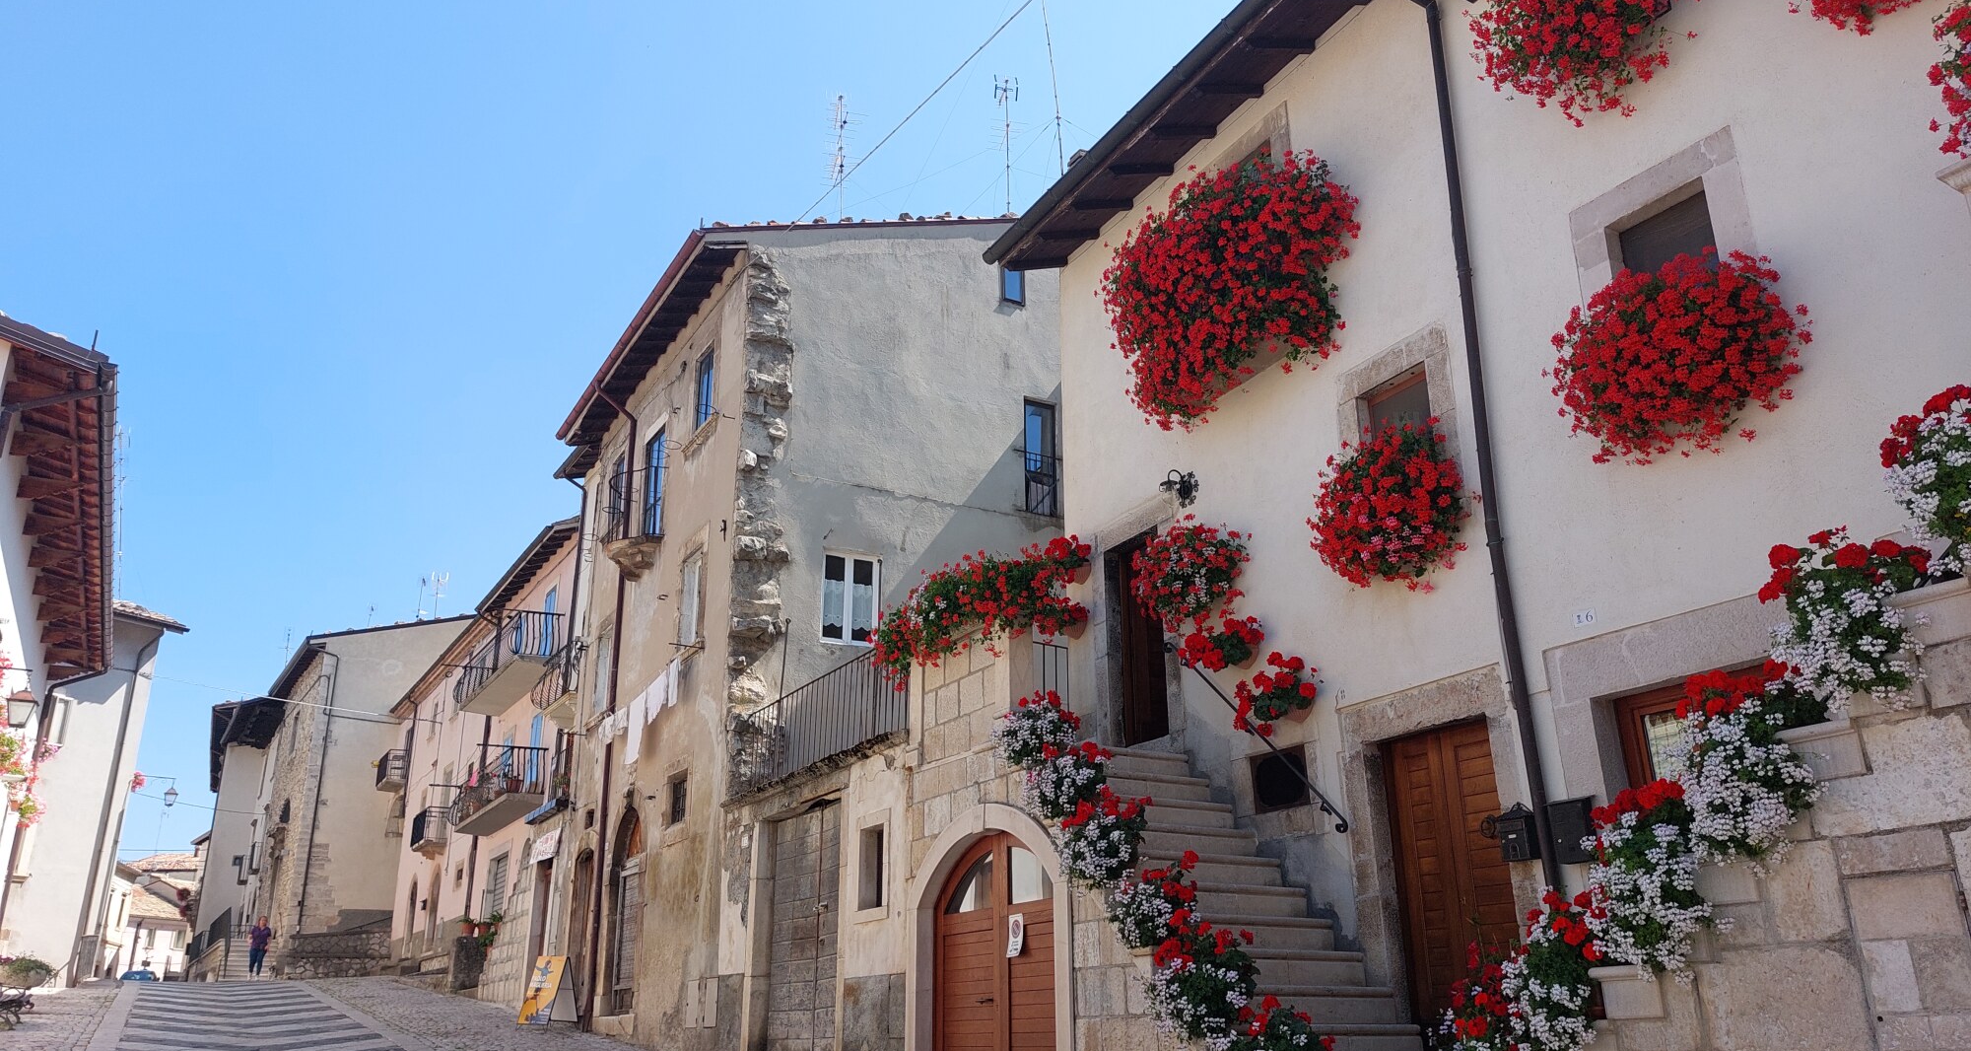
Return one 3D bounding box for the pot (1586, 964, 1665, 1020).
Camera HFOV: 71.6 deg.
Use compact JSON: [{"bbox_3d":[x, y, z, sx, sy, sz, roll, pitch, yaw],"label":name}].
[{"bbox_3d":[2.680,1.921,5.591,0.240,0.185,0.320,11,-23,-27],"label":"pot"}]

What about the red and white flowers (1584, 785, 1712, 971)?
[{"bbox_3d":[2.611,1.388,5.416,0.480,0.760,0.450,12,-24,-29],"label":"red and white flowers"}]

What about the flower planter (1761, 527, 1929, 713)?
[{"bbox_3d":[3.093,0.341,4.915,0.380,0.580,0.450,11,-23,-27],"label":"flower planter"}]

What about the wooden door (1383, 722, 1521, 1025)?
[{"bbox_3d":[3.024,2.336,8.704,0.100,2.040,1.040,11,-23,-27],"label":"wooden door"}]

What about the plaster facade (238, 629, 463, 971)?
[{"bbox_3d":[-20.137,9.914,46.973,6.500,10.900,9.500,12,-23,-29],"label":"plaster facade"}]

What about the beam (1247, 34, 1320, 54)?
[{"bbox_3d":[2.402,-3.908,11.139,0.710,0.125,0.095,-8,-14,-32],"label":"beam"}]

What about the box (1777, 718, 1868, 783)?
[{"bbox_3d":[3.150,0.853,5.062,0.240,0.200,0.305,11,-23,-27],"label":"box"}]

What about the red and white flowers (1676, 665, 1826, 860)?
[{"bbox_3d":[2.872,0.895,5.144,0.360,0.660,0.390,11,-23,-27],"label":"red and white flowers"}]

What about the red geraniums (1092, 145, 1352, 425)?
[{"bbox_3d":[1.929,-1.921,11.218,0.800,1.800,2.500,11,-23,-27],"label":"red geraniums"}]

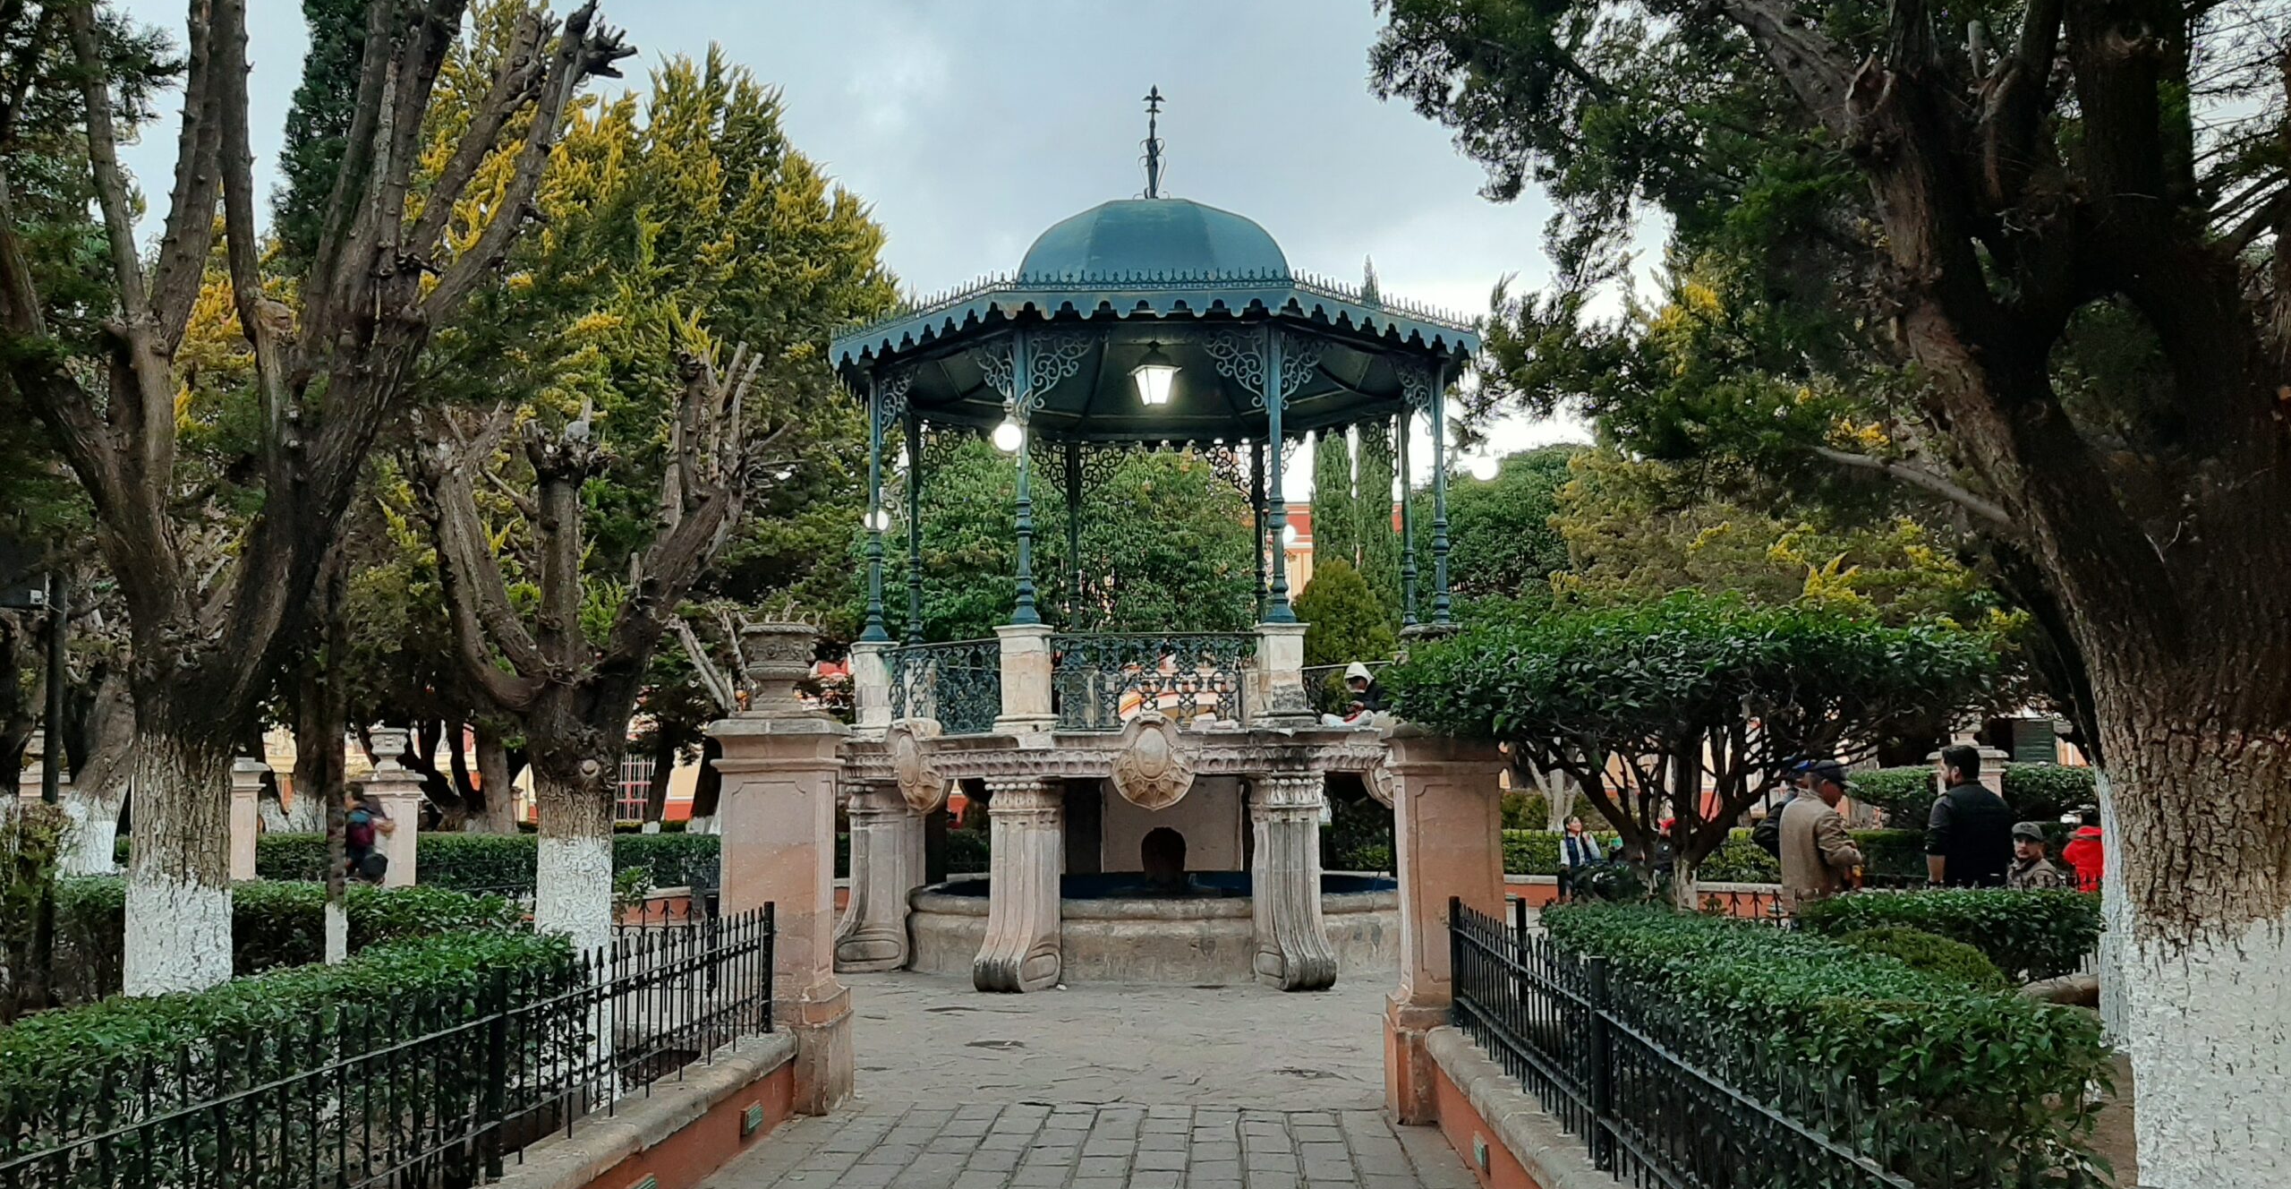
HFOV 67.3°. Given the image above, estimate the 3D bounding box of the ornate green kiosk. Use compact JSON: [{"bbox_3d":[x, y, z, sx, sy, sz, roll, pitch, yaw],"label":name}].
[{"bbox_3d":[0.128,-0.785,17.334,6.000,8.780,6.000,-1,-7,2],"label":"ornate green kiosk"}]

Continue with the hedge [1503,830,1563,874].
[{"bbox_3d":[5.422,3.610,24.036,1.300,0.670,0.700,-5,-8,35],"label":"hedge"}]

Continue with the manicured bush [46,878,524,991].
[{"bbox_3d":[-5.737,2.175,10.713,5.000,0.750,0.950,-6,-9,37],"label":"manicured bush"}]

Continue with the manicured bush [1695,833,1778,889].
[{"bbox_3d":[7.720,3.520,22.431,1.700,0.850,0.900,-6,-9,37],"label":"manicured bush"}]

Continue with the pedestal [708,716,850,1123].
[{"bbox_3d":[-1.754,1.536,8.396,0.570,1.900,0.570,-1,-7,2],"label":"pedestal"}]

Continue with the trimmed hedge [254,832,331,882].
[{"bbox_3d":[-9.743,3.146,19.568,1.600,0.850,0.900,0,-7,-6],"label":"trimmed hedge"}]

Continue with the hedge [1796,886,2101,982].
[{"bbox_3d":[4.086,1.808,8.692,1.800,0.600,0.650,4,-8,-30],"label":"hedge"}]

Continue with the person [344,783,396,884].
[{"bbox_3d":[-6.916,2.542,15.208,0.450,1.740,0.500,-3,-8,21],"label":"person"}]

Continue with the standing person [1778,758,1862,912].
[{"bbox_3d":[3.801,1.760,9.655,0.360,1.690,0.500,5,-9,-37],"label":"standing person"}]

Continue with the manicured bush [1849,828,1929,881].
[{"bbox_3d":[9.164,3.321,21.145,1.700,0.850,0.900,-6,-9,37],"label":"manicured bush"}]

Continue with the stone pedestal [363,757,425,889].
[{"bbox_3d":[-7.963,2.747,18.207,0.570,1.940,0.570,-1,-7,2],"label":"stone pedestal"}]

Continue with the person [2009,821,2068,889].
[{"bbox_3d":[5.554,2.084,10.620,0.520,1.360,0.500,-5,-8,30],"label":"person"}]

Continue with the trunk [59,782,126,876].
[{"bbox_3d":[-9.081,2.299,14.838,0.550,1.330,0.500,0,-7,0],"label":"trunk"}]

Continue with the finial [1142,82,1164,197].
[{"bbox_3d":[0.093,-4.687,17.821,0.230,1.230,0.230,-1,-7,2],"label":"finial"}]

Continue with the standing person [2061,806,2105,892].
[{"bbox_3d":[7.570,2.398,13.806,0.420,1.380,0.320,-1,-7,6],"label":"standing person"}]

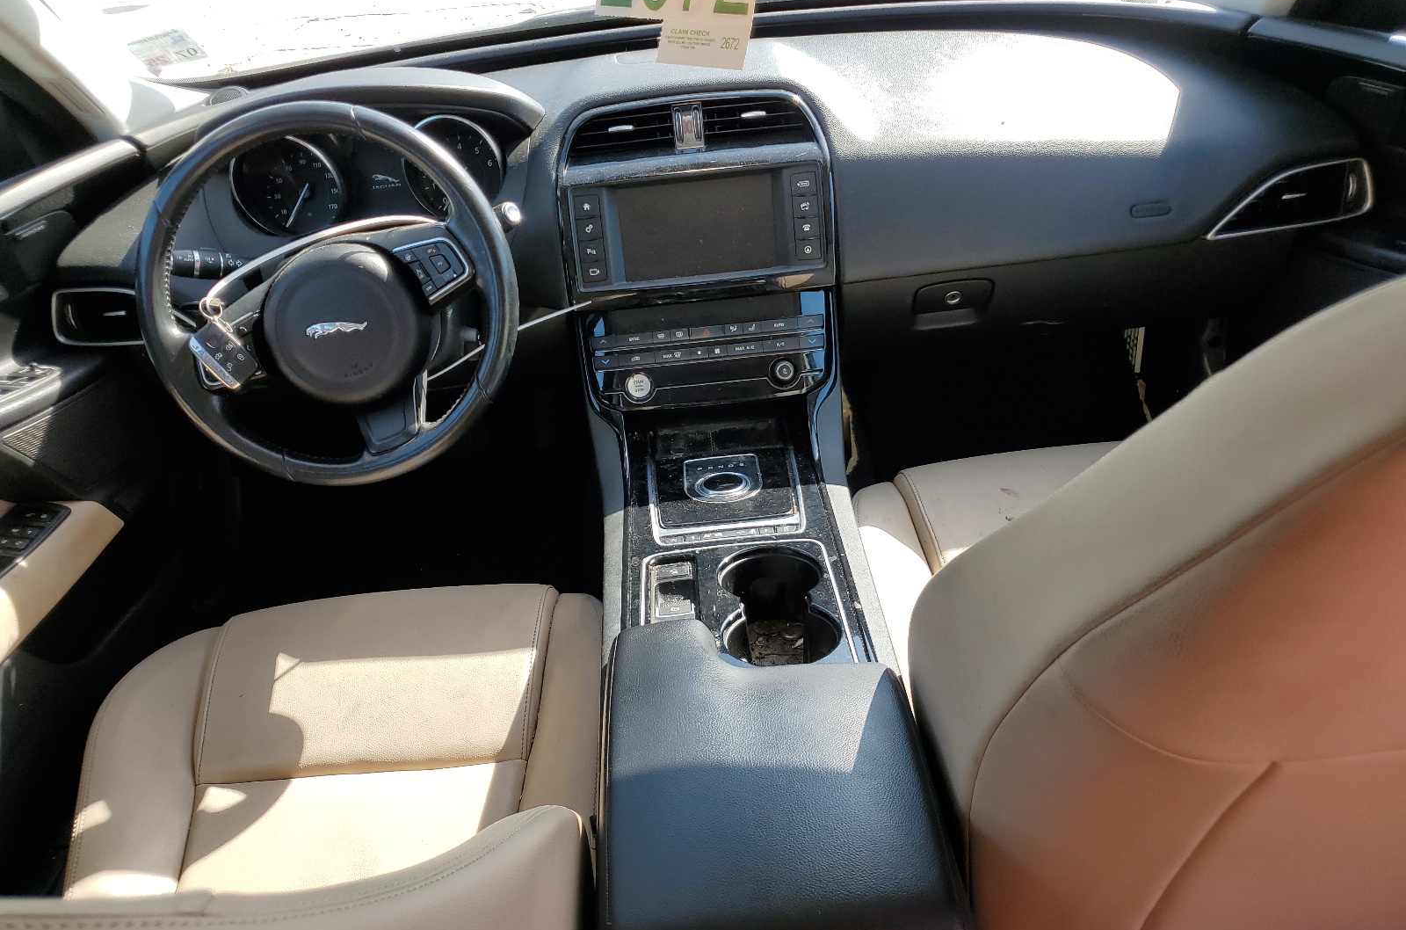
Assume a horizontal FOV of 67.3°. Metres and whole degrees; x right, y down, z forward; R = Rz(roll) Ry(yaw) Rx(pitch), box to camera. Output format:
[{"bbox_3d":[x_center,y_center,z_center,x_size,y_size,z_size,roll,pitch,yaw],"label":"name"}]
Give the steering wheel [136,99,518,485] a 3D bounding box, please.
[{"bbox_3d":[-0.365,-0.165,1.054,0.370,0.370,0.090,-15,13,3],"label":"steering wheel"}]

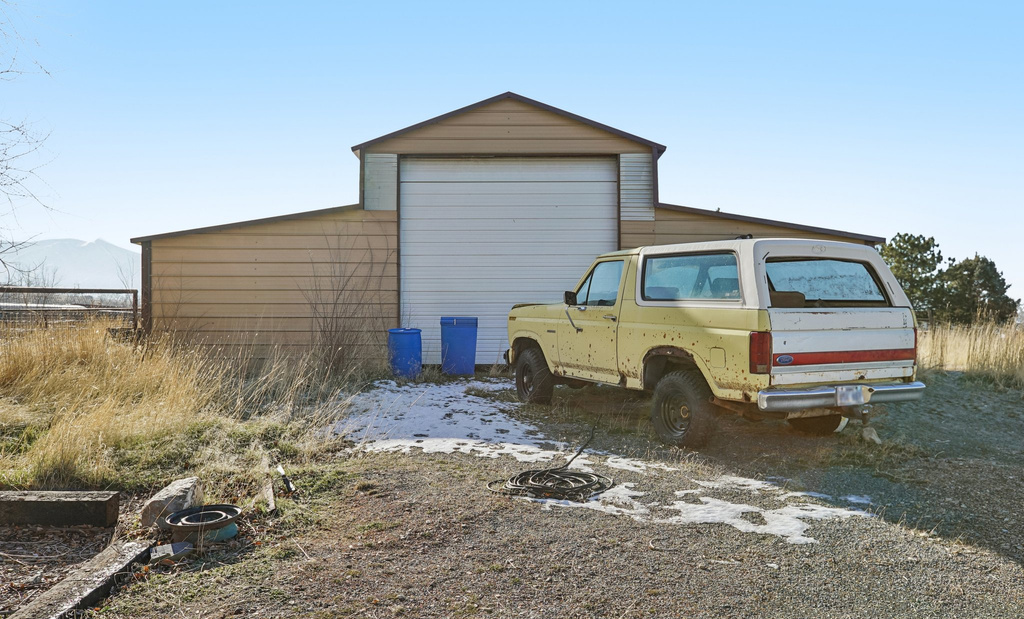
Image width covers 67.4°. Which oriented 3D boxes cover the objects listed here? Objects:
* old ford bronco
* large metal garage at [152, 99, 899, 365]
[{"bbox_3d":[1.710,0.260,8.120,1.970,1.850,4.480,0,1,-29],"label":"old ford bronco"},{"bbox_3d":[-0.050,-1.360,17.200,12.500,4.620,9.000,0,1,0],"label":"large metal garage"}]

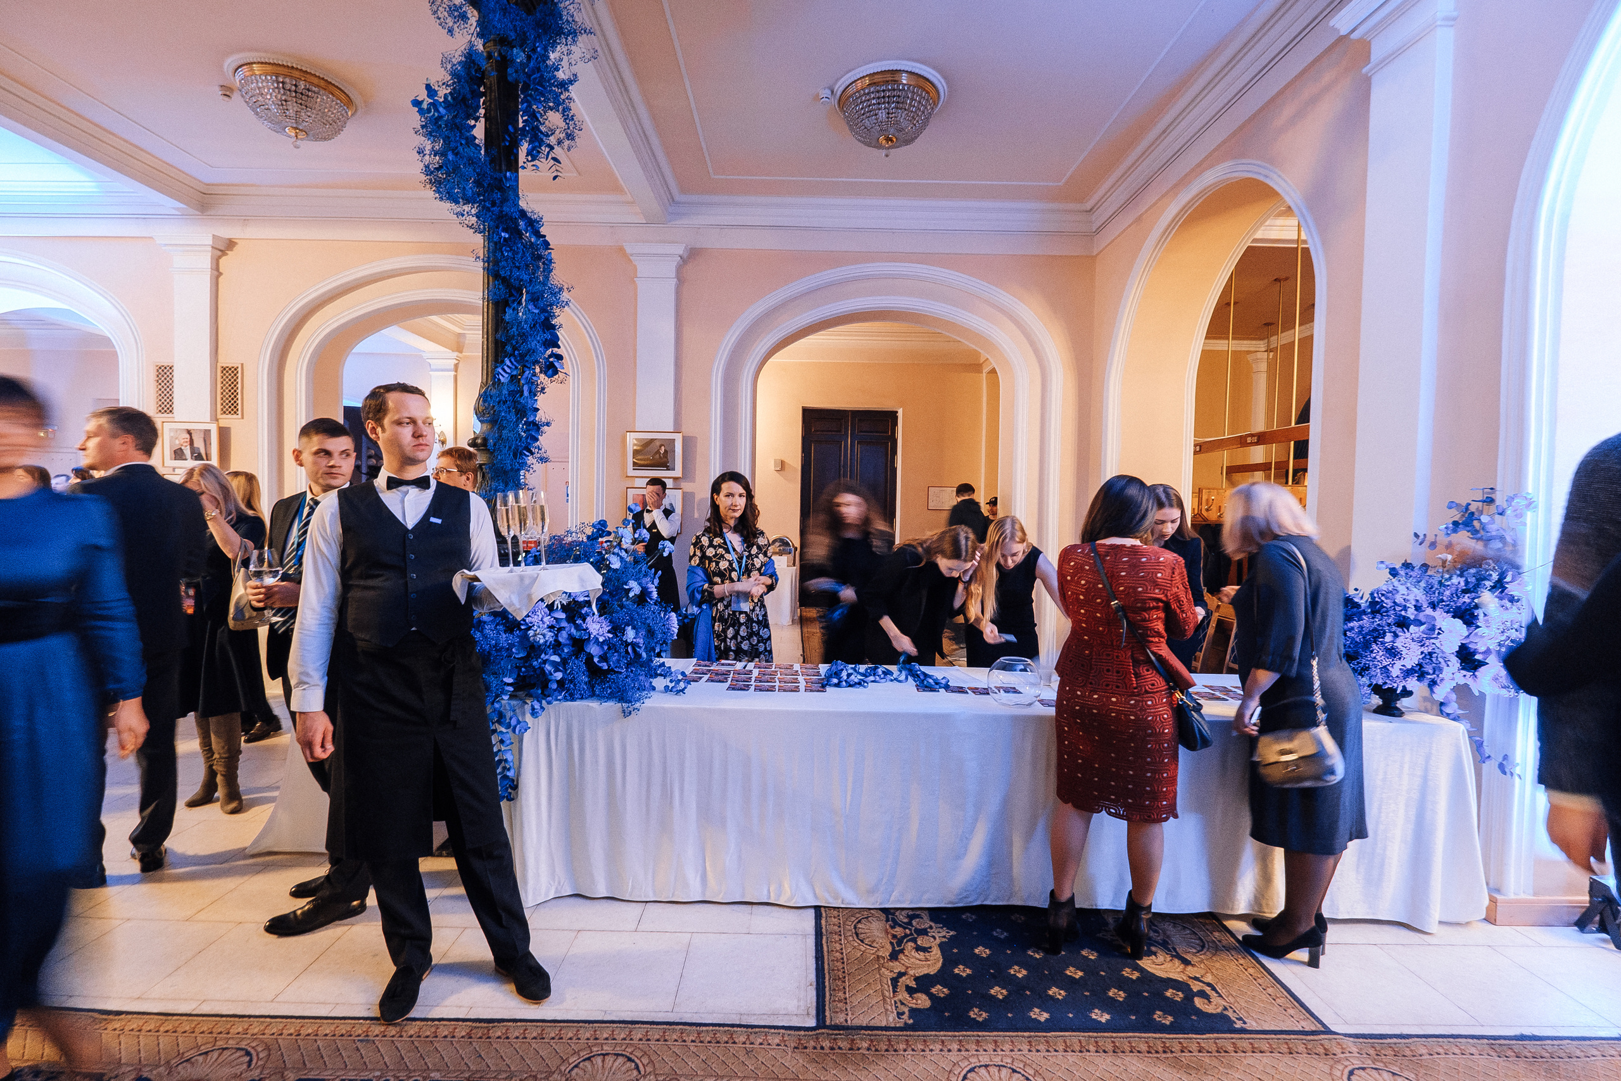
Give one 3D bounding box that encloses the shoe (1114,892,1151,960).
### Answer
[{"bbox_3d":[1.085,1.269,2.345,0.095,0.235,0.250,1,2,3],"label":"shoe"}]

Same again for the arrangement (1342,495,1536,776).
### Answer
[{"bbox_3d":[2.195,0.320,2.481,0.620,1.000,0.540,1,2,0],"label":"arrangement"}]

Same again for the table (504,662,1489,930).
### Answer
[{"bbox_3d":[0.668,0.987,2.914,3.540,0.730,0.820,1,3,2],"label":"table"}]

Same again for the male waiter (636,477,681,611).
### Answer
[{"bbox_3d":[-1.297,0.338,5.728,0.500,1.750,0.370,1,2,10],"label":"male waiter"}]

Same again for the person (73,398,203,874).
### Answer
[{"bbox_3d":[-2.719,0.402,2.707,0.430,1.860,0.510,2,2,34],"label":"person"}]

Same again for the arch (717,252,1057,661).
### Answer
[{"bbox_3d":[0.699,-0.644,6.199,3.240,3.670,0.420,1,3,0],"label":"arch"}]

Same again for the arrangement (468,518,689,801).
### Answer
[{"bbox_3d":[-0.942,0.465,2.852,0.950,1.120,0.750,1,3,0],"label":"arrangement"}]

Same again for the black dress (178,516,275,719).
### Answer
[{"bbox_3d":[-2.782,0.367,3.231,0.430,0.990,0.340,2,3,26],"label":"black dress"}]

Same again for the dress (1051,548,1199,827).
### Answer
[{"bbox_3d":[1.083,0.465,2.388,0.450,0.920,0.350,2,3,27],"label":"dress"}]

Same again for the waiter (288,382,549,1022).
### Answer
[{"bbox_3d":[-1.118,0.454,1.970,0.630,1.820,0.460,0,3,-27],"label":"waiter"}]

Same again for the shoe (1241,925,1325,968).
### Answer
[{"bbox_3d":[1.572,1.326,2.266,0.235,0.145,0.085,2,3,28],"label":"shoe"}]

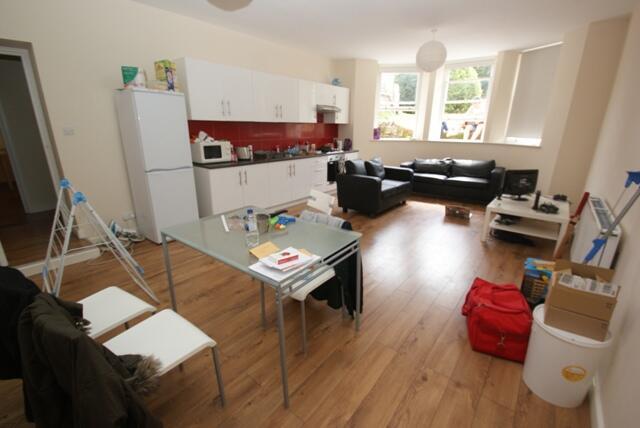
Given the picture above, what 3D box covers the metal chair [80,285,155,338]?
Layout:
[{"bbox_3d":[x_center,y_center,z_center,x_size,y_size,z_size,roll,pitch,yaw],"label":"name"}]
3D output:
[{"bbox_3d":[-1.303,0.594,1.517,0.460,0.790,0.490,10,19,30],"label":"metal chair"}]

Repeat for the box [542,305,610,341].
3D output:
[{"bbox_3d":[1.426,0.549,1.513,0.230,0.117,0.270,12,20,35],"label":"box"}]

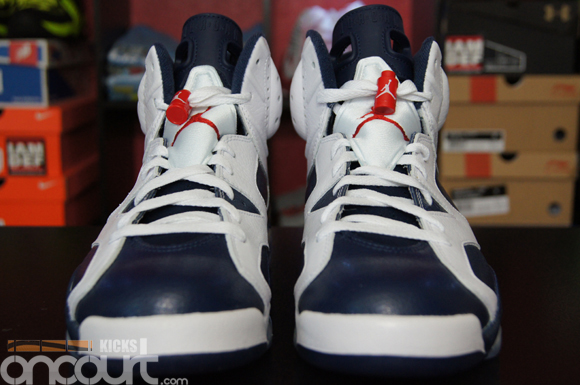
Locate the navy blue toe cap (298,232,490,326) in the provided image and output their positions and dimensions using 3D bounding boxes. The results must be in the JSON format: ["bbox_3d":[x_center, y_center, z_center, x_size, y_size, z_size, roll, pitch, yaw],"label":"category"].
[{"bbox_3d":[0.051,0.046,0.418,0.094,0.043,0.084,0,10,0],"label":"navy blue toe cap"}]

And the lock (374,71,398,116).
[{"bbox_3d":[0.056,-0.059,0.488,0.013,0.026,0.013,5,-16,6],"label":"lock"}]

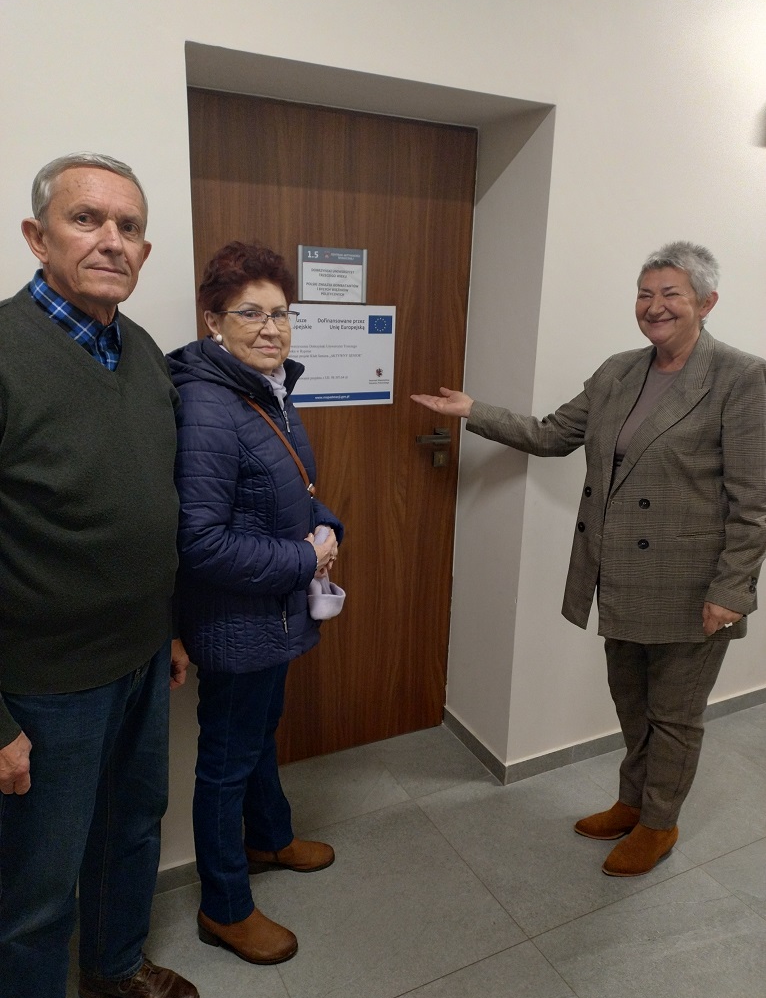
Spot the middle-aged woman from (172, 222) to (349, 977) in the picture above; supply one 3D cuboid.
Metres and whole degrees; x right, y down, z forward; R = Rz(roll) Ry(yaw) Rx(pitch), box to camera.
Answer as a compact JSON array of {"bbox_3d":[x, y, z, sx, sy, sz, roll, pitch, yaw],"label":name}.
[{"bbox_3d":[-0.287,0.260,1.773,0.400,1.655,0.480,3,15,6],"label":"middle-aged woman"}]

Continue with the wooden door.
[{"bbox_3d":[-0.176,-0.105,2.376,0.950,2.065,0.050,-6,16,-26],"label":"wooden door"}]

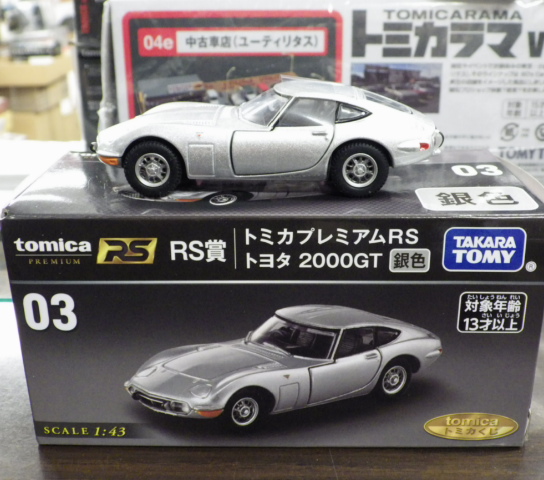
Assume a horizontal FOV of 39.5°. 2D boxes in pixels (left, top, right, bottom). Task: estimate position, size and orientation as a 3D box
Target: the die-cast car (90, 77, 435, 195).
[{"bbox_3d":[-0.001,-0.030,0.211,0.097,0.027,0.037,0,22,0],"label":"die-cast car"}]

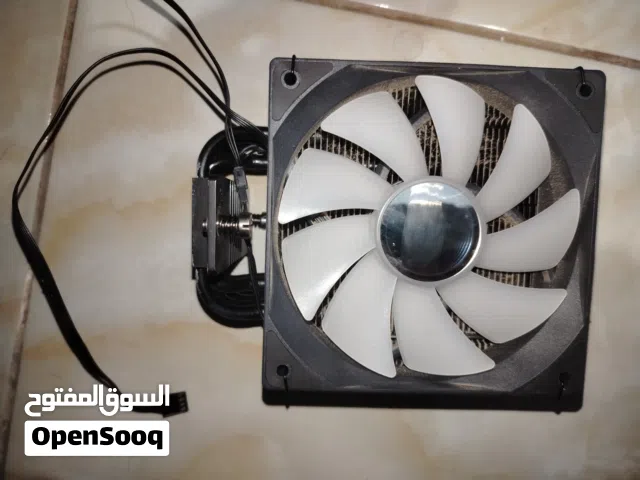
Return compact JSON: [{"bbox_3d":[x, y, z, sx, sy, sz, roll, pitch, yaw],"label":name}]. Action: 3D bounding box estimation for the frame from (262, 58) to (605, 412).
[{"bbox_3d":[0.041,-0.001,0.174,0.121,0.027,0.123,2,94,-1],"label":"frame"}]

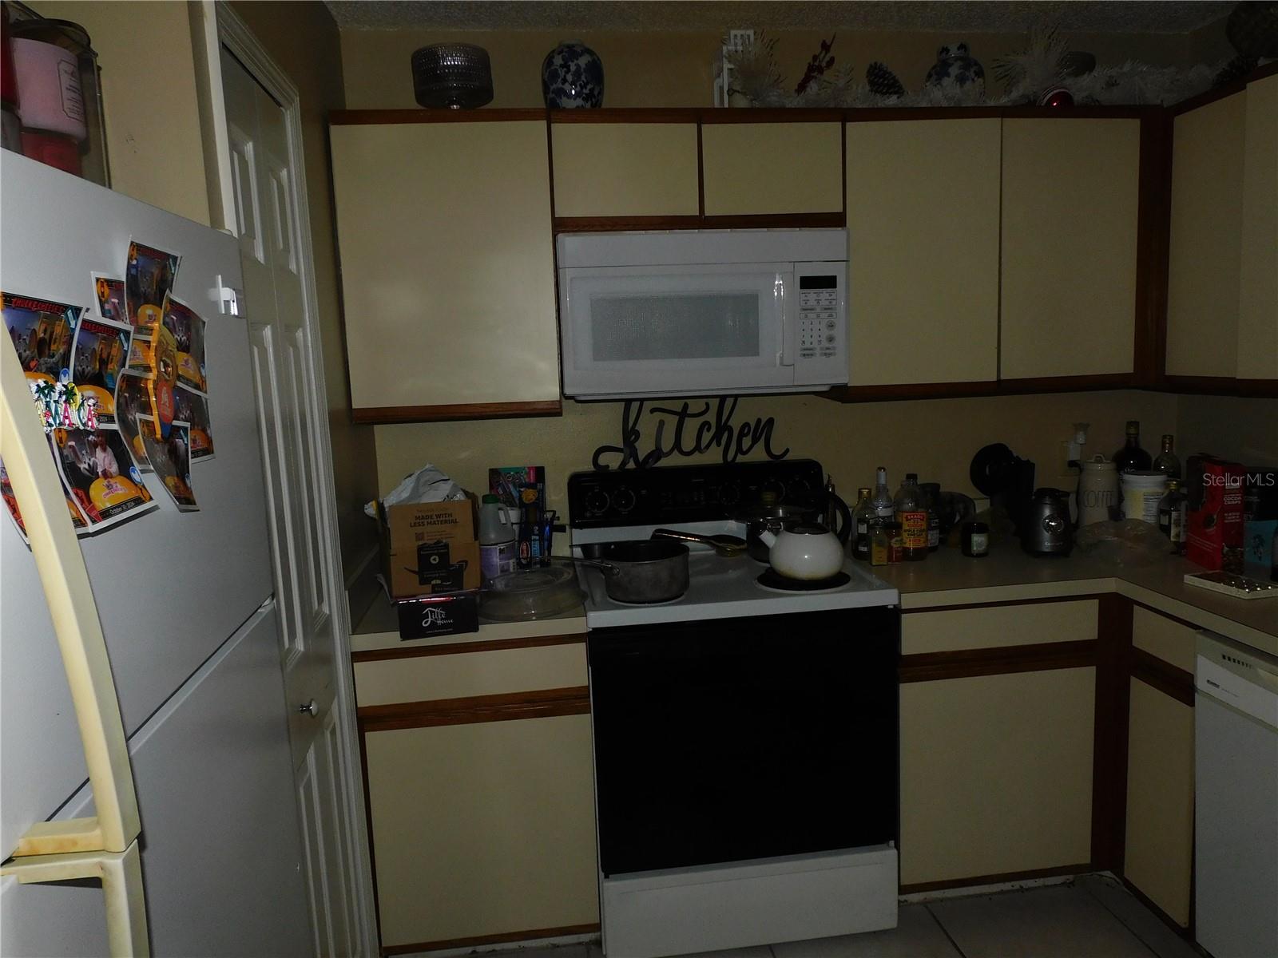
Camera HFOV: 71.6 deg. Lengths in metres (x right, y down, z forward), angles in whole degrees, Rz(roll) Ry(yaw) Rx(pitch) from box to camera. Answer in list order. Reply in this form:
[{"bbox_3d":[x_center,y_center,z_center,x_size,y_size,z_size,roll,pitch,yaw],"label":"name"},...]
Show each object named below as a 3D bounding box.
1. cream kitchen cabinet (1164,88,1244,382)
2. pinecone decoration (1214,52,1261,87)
[{"bbox_3d":[1.600,-0.616,2.299,0.300,0.710,0.270,-3,8,-7],"label":"cream kitchen cabinet"},{"bbox_3d":[1.518,-1.034,2.244,0.067,0.066,0.095,-3,7,-7],"label":"pinecone decoration"}]

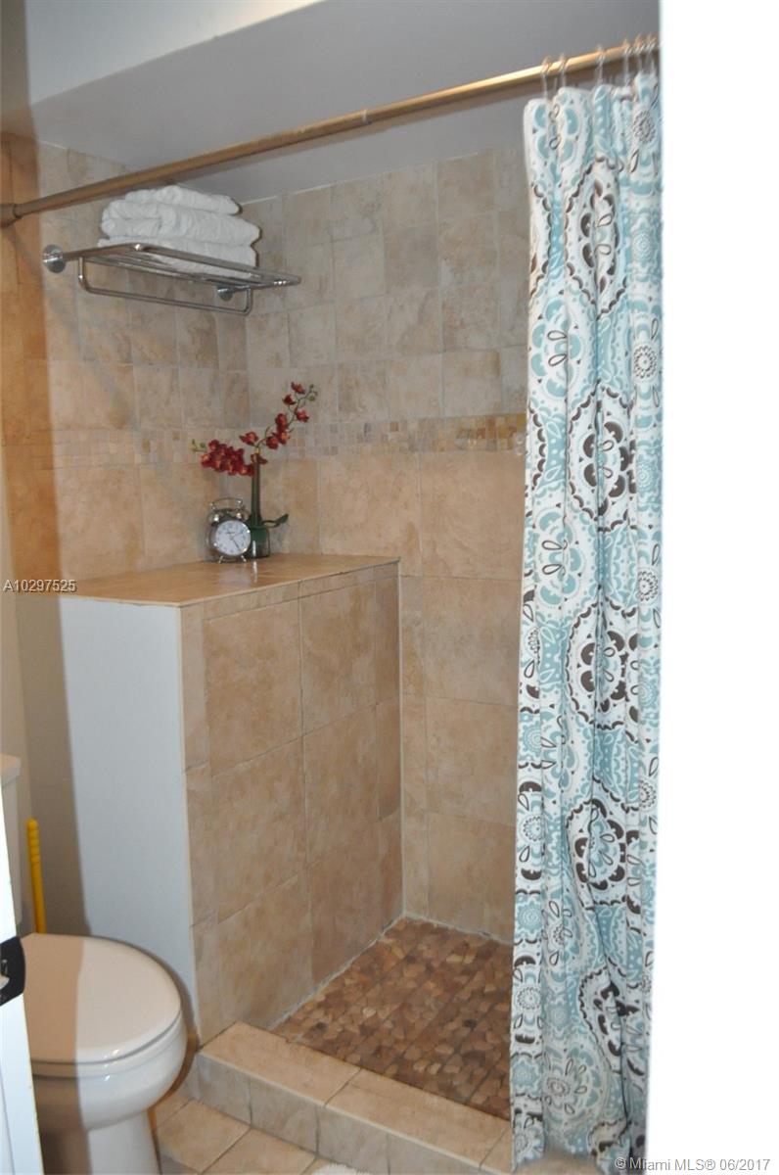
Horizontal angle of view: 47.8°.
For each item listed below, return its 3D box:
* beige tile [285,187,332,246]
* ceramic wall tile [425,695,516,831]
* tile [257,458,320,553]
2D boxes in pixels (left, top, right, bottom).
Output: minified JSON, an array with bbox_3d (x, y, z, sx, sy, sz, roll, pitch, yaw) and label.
[{"bbox_3d":[-0.217,-0.983,2.366,0.157,0.129,0.012,3,9,31],"label":"beige tile"},{"bbox_3d":[0.249,0.470,2.381,0.327,0.327,0.012,3,9,31],"label":"ceramic wall tile"},{"bbox_3d":[-0.299,-0.231,2.608,0.243,0.286,0.012,3,9,31],"label":"tile"}]

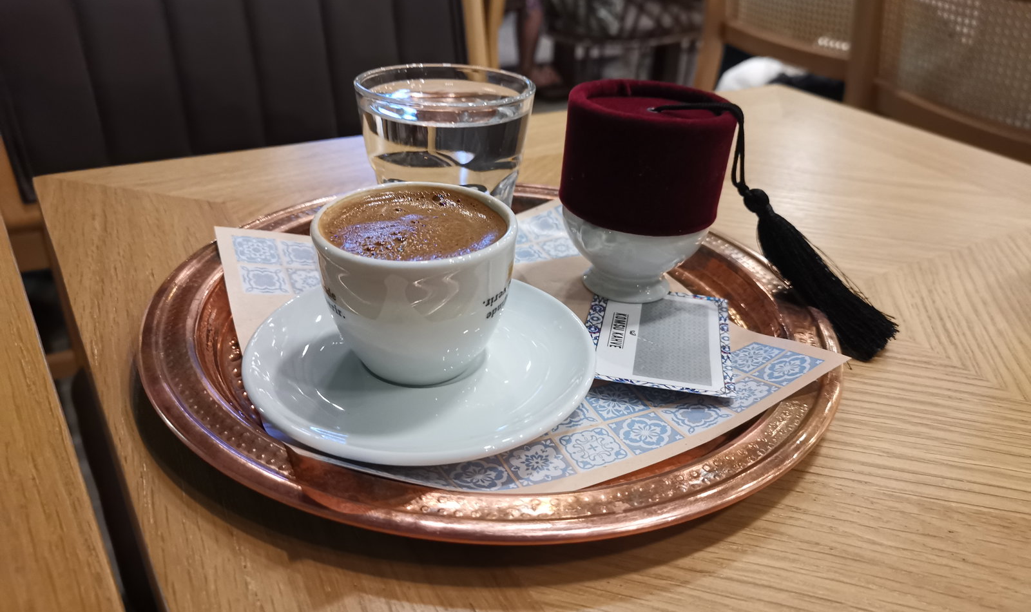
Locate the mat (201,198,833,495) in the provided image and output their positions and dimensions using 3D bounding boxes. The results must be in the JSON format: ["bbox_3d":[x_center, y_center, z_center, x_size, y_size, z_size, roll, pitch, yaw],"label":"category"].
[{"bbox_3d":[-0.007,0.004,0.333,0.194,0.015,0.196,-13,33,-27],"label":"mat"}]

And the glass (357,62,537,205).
[{"bbox_3d":[-0.033,-0.060,0.373,0.078,0.086,0.078,3,29,-1],"label":"glass"}]

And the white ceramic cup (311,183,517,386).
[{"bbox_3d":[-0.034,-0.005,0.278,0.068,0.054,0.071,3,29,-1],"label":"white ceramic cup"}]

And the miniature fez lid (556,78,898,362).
[{"bbox_3d":[0.091,-0.039,0.344,0.153,0.086,0.072,17,32,23],"label":"miniature fez lid"}]

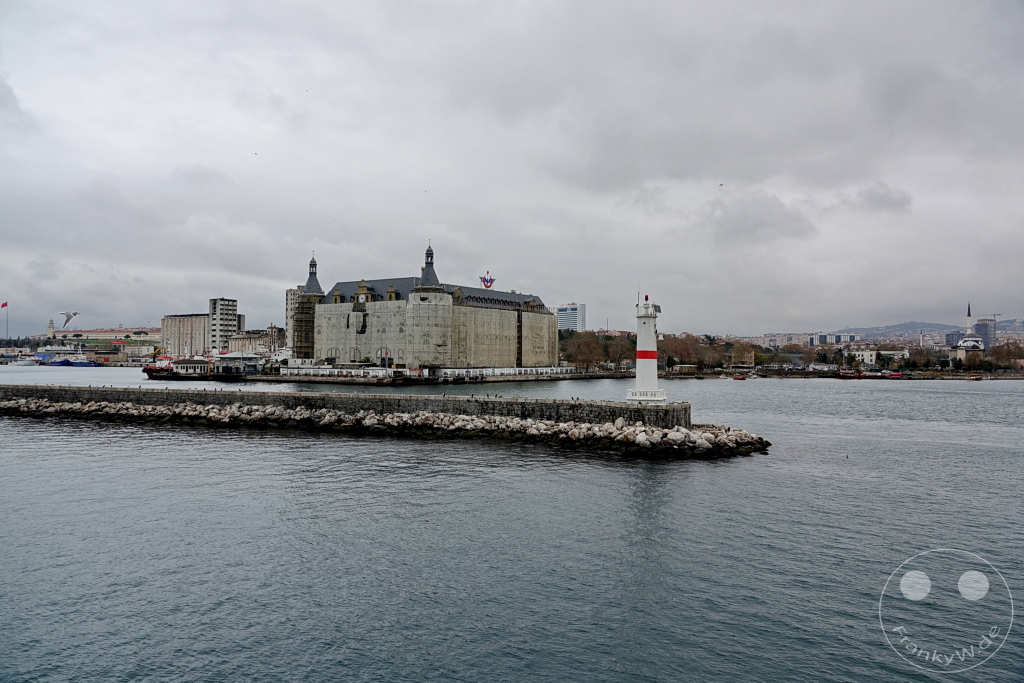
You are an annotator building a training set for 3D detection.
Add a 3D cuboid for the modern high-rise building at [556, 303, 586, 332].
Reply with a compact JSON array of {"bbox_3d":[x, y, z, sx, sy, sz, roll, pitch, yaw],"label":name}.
[{"bbox_3d":[107.087,-39.595,1280.000,44.000,60.000,30.000,-1,-1,30],"label":"modern high-rise building"}]

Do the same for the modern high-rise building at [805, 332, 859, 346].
[{"bbox_3d":[578.628,-2.160,1280.000,97.000,26.000,21.000,0,-1,-16],"label":"modern high-rise building"}]

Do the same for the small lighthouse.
[{"bbox_3d":[15.208,0.855,80.000,4.100,12.300,4.100,0,-1,16],"label":"small lighthouse"}]

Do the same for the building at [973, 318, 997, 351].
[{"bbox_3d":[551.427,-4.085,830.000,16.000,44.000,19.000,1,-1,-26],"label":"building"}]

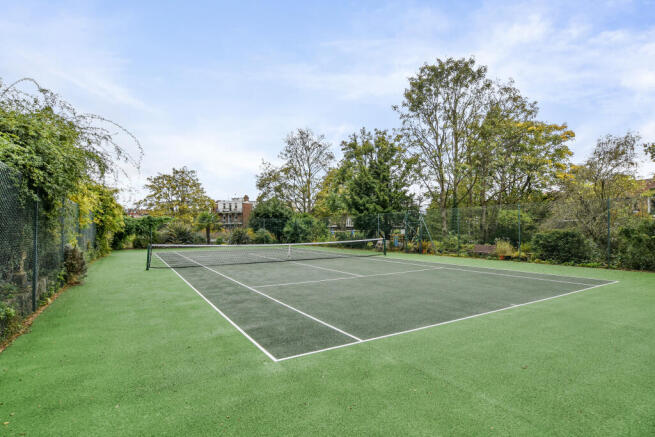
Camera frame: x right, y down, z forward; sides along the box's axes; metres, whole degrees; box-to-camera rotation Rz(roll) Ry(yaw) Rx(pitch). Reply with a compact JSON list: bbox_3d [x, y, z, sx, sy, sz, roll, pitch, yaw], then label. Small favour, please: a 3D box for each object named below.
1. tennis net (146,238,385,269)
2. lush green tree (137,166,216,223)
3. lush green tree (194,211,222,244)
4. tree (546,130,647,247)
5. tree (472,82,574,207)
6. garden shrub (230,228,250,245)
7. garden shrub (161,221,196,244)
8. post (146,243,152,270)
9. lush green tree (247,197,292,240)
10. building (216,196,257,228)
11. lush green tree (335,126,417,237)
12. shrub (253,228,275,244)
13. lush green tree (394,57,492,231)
[{"bbox_3d":[-1.904,1.725,16.418,12.950,1.070,0.120,1,-2,-31],"label":"tennis net"},{"bbox_3d":[-22.450,-2.052,46.000,11.002,11.060,9.800,1,-2,-26],"label":"lush green tree"},{"bbox_3d":[-13.654,1.147,35.500,3.210,4.050,3.000,-1,-2,0],"label":"lush green tree"},{"bbox_3d":[15.041,-1.253,17.300,5.144,6.888,5.000,-2,-3,41],"label":"tree"},{"bbox_3d":[15.520,-4.276,24.500,7.670,12.730,7.200,-1,-2,0],"label":"tree"},{"bbox_3d":[-10.239,2.182,36.000,2.560,2.000,2.300,-1,-2,0],"label":"garden shrub"},{"bbox_3d":[-16.614,1.700,34.500,3.810,2.900,3.000,-1,-2,0],"label":"garden shrub"},{"bbox_3d":[-7.506,1.617,12.992,0.110,1.100,0.110,0,-2,0],"label":"post"},{"bbox_3d":[-6.632,0.285,36.000,5.120,5.456,5.000,0,-2,-10],"label":"lush green tree"},{"bbox_3d":[-22.243,-0.837,74.000,9.570,9.610,9.000,0,-2,-5],"label":"building"},{"bbox_3d":[4.964,-3.310,32.000,8.230,11.760,7.500,-1,-2,0],"label":"lush green tree"},{"bbox_3d":[-7.534,2.230,37.000,2.870,2.030,2.400,-1,-2,0],"label":"shrub"},{"bbox_3d":[9.560,-5.330,25.500,7.747,15.714,7.300,-1,-2,21],"label":"lush green tree"}]

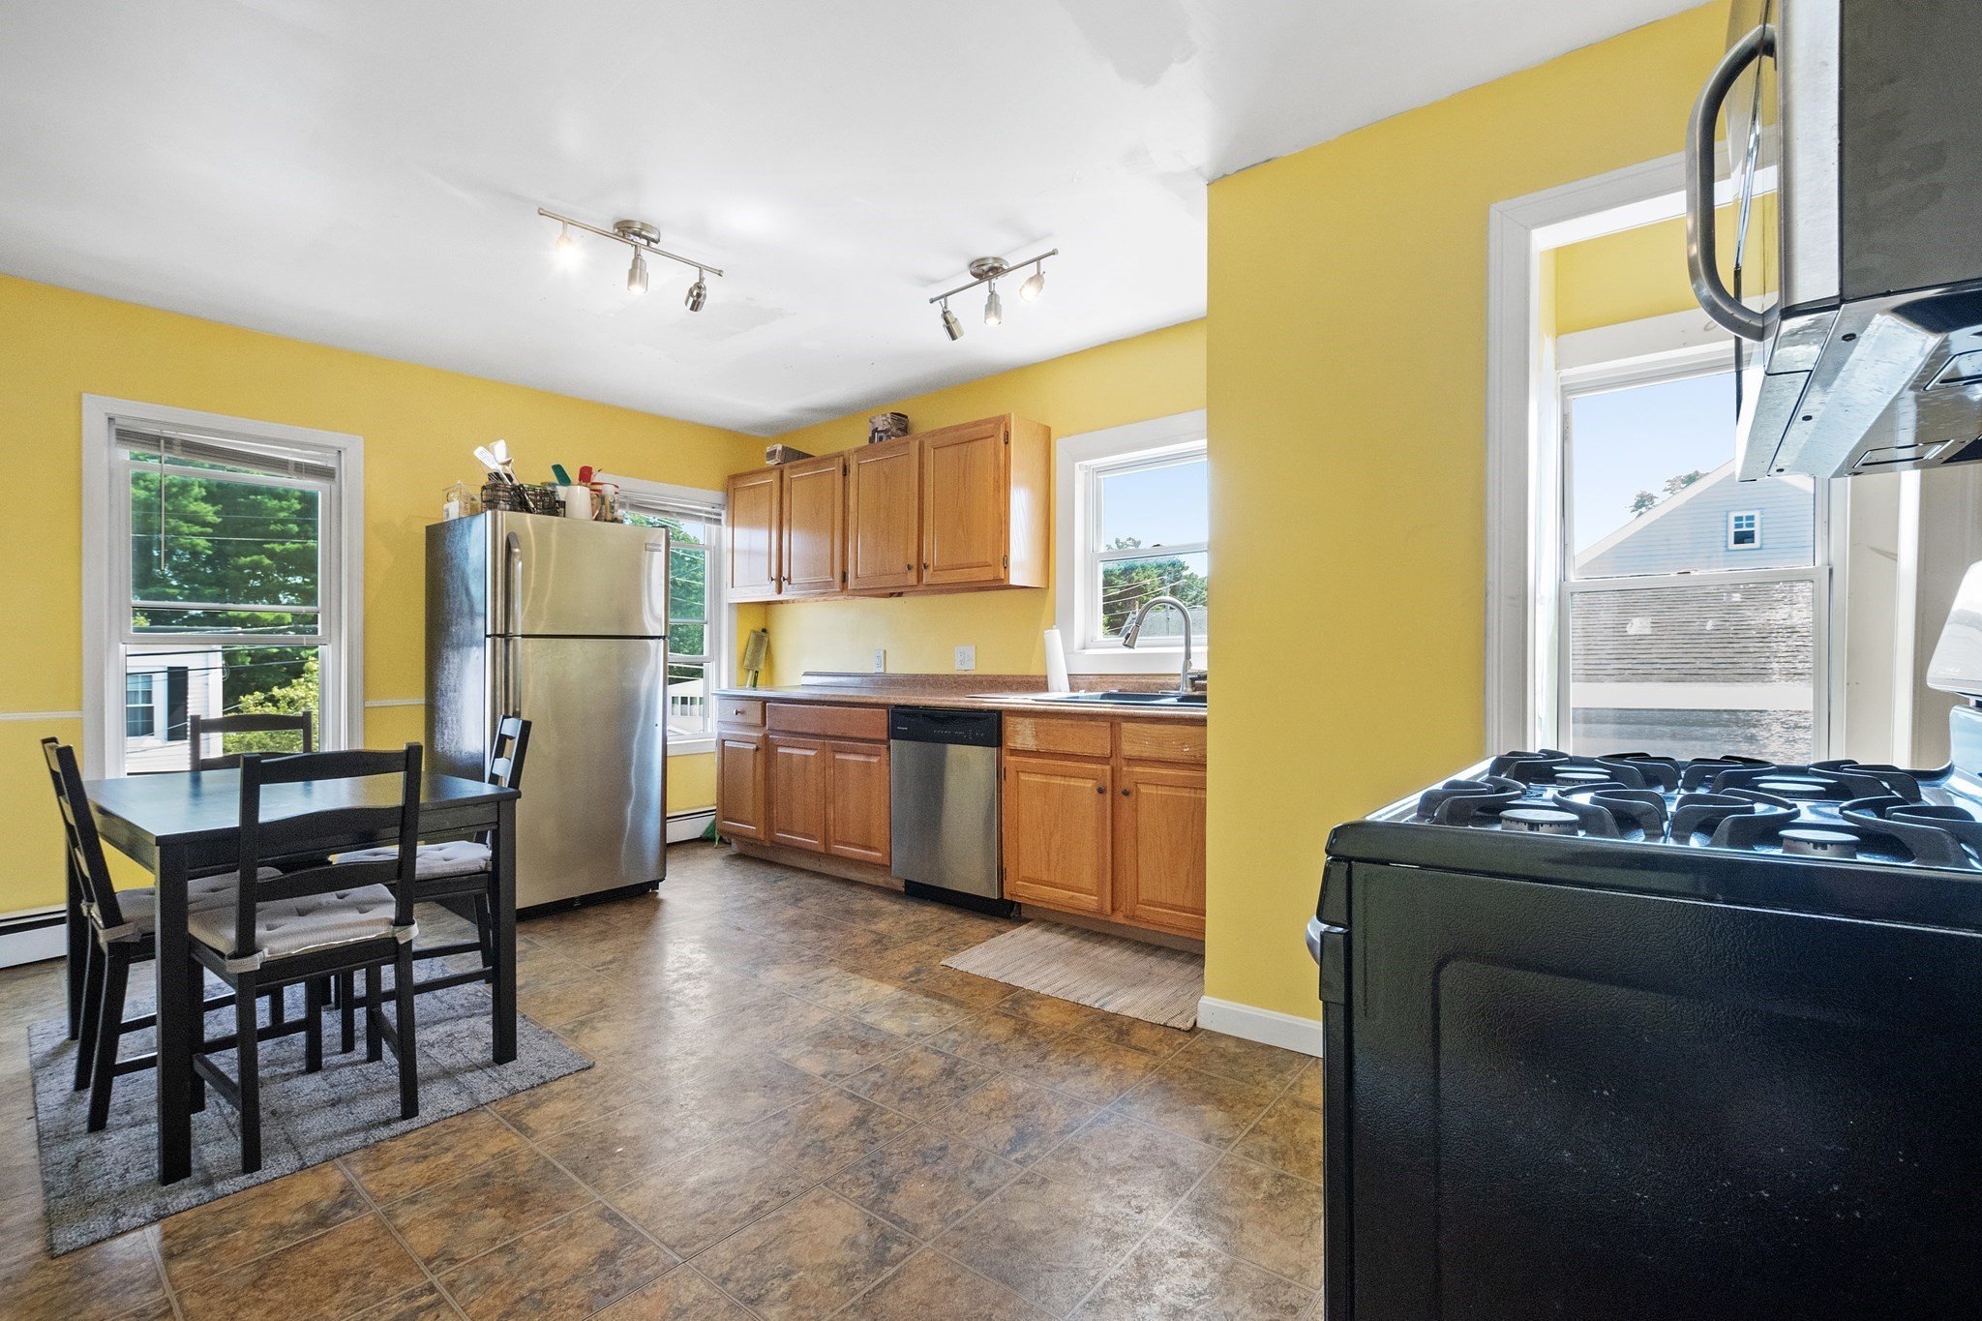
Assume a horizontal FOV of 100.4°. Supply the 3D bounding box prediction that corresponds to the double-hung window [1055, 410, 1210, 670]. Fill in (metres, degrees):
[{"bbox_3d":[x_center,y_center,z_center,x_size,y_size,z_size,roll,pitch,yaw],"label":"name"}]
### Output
[{"bbox_3d":[0.721,-0.499,3.694,0.970,1.100,0.100,0,0,36],"label":"double-hung window"}]

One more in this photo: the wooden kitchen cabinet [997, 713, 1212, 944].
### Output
[{"bbox_3d":[0.646,0.604,3.292,1.070,0.780,0.591,0,0,38],"label":"wooden kitchen cabinet"}]

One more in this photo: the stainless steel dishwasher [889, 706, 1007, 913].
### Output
[{"bbox_3d":[-0.044,0.652,3.817,0.615,0.865,0.600,0,0,38],"label":"stainless steel dishwasher"}]

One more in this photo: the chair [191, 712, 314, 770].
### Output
[{"bbox_3d":[-2.330,0.636,2.662,0.480,0.890,0.400,0,0,41],"label":"chair"}]

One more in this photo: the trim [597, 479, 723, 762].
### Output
[{"bbox_3d":[-1.909,-0.235,4.867,0.120,1.600,0.875,0,0,44],"label":"trim"}]

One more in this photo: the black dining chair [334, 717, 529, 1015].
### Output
[{"bbox_3d":[-1.735,0.637,2.555,0.480,0.900,0.420,0,0,-41],"label":"black dining chair"}]

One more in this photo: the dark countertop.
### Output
[{"bbox_3d":[-0.141,0.151,3.895,2.900,0.150,0.645,0,0,36],"label":"dark countertop"}]

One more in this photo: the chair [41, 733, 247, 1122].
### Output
[{"bbox_3d":[-2.075,0.640,2.135,0.420,0.900,0.480,0,0,38],"label":"chair"}]

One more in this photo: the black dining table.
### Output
[{"bbox_3d":[-1.960,0.715,2.318,1.160,0.735,0.725,0,0,37],"label":"black dining table"}]

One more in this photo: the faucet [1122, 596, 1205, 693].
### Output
[{"bbox_3d":[0.706,-0.067,3.406,0.280,0.395,0.100,0,0,-14],"label":"faucet"}]

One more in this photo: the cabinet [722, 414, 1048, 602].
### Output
[{"bbox_3d":[-0.641,-0.726,4.454,2.040,0.763,0.330,0,0,36],"label":"cabinet"}]

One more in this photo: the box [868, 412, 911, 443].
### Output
[{"bbox_3d":[-0.535,-1.189,4.346,0.156,0.149,0.137,0,0,37],"label":"box"}]

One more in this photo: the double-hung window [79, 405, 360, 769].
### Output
[{"bbox_3d":[-3.225,-0.230,3.527,0.120,1.600,0.875,0,0,44],"label":"double-hung window"}]

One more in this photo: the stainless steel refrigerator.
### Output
[{"bbox_3d":[-2.050,0.241,3.830,0.740,1.710,0.760,0,0,38],"label":"stainless steel refrigerator"}]

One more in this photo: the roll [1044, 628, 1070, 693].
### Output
[{"bbox_3d":[0.305,0.000,3.790,0.105,0.300,0.105,0,0,0],"label":"roll"}]

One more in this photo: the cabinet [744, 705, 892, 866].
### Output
[{"bbox_3d":[-0.670,0.600,4.305,0.937,0.780,0.591,0,0,38],"label":"cabinet"}]

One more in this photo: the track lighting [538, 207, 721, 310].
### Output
[{"bbox_3d":[-1.155,-1.310,2.699,0.587,0.245,0.140,0,0,-44],"label":"track lighting"}]

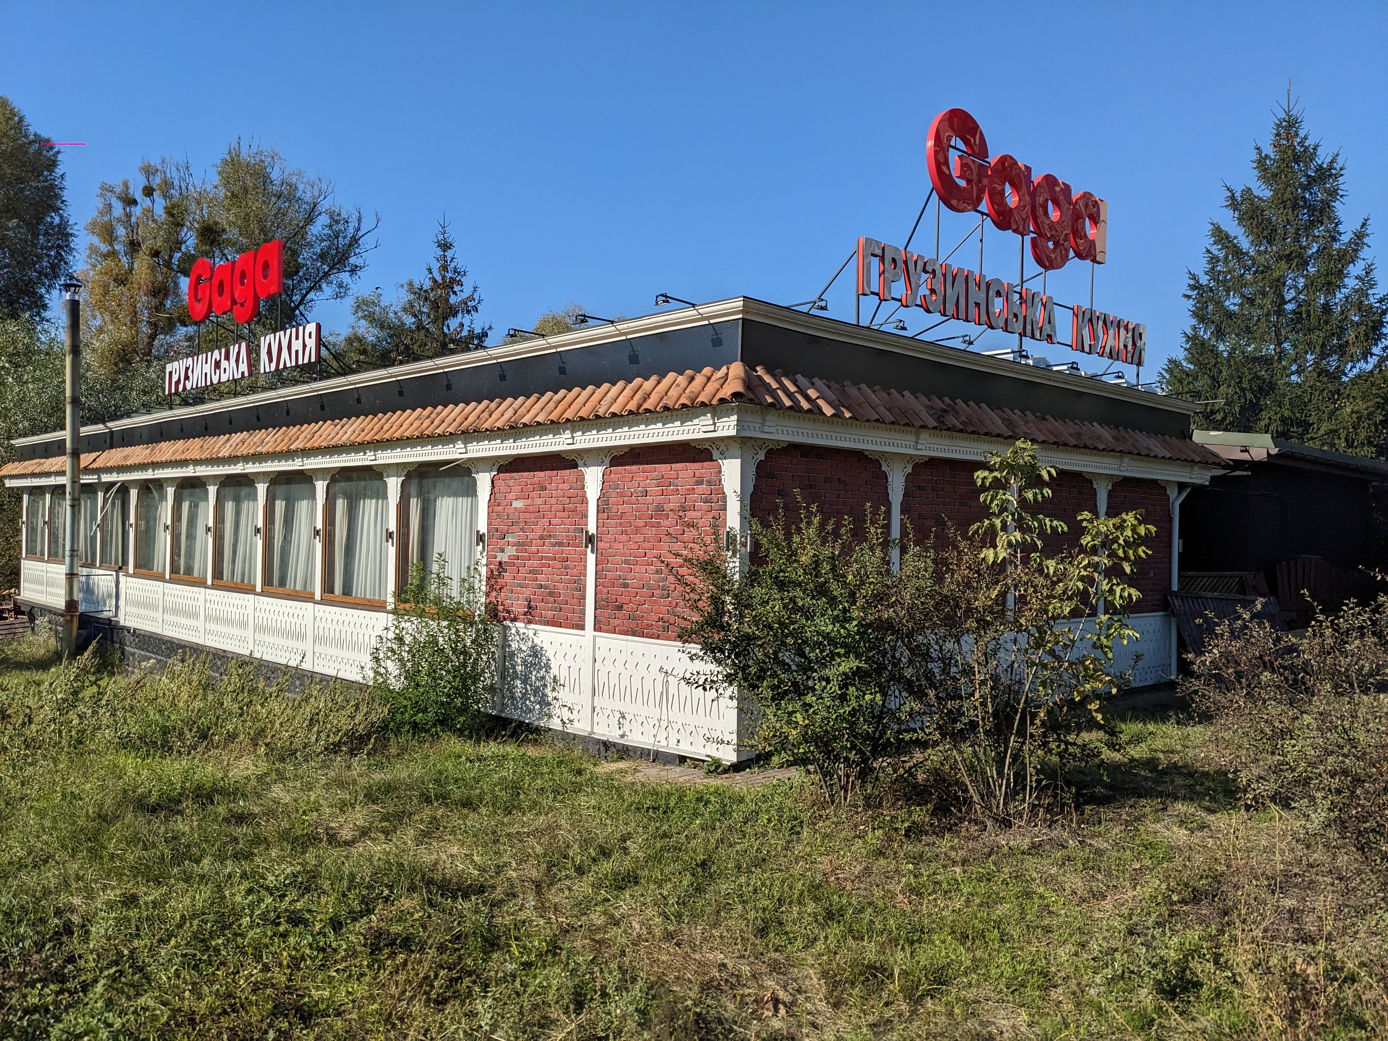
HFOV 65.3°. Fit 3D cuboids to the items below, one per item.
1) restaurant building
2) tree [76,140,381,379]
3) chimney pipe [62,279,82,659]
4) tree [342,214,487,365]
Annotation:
[{"bbox_3d":[-4.715,0.282,20.910,9.945,4.182,24.837,1,-1,-44],"label":"restaurant building"},{"bbox_3d":[-19.870,-6.884,45.928,12.200,18.532,12.200,1,0,0],"label":"tree"},{"bbox_3d":[-12.016,-0.963,20.910,0.350,7.393,0.350,1,0,0],"label":"chimney pipe"},{"bbox_3d":[-9.586,-4.107,37.949,5.200,13.139,5.200,1,0,0],"label":"tree"}]

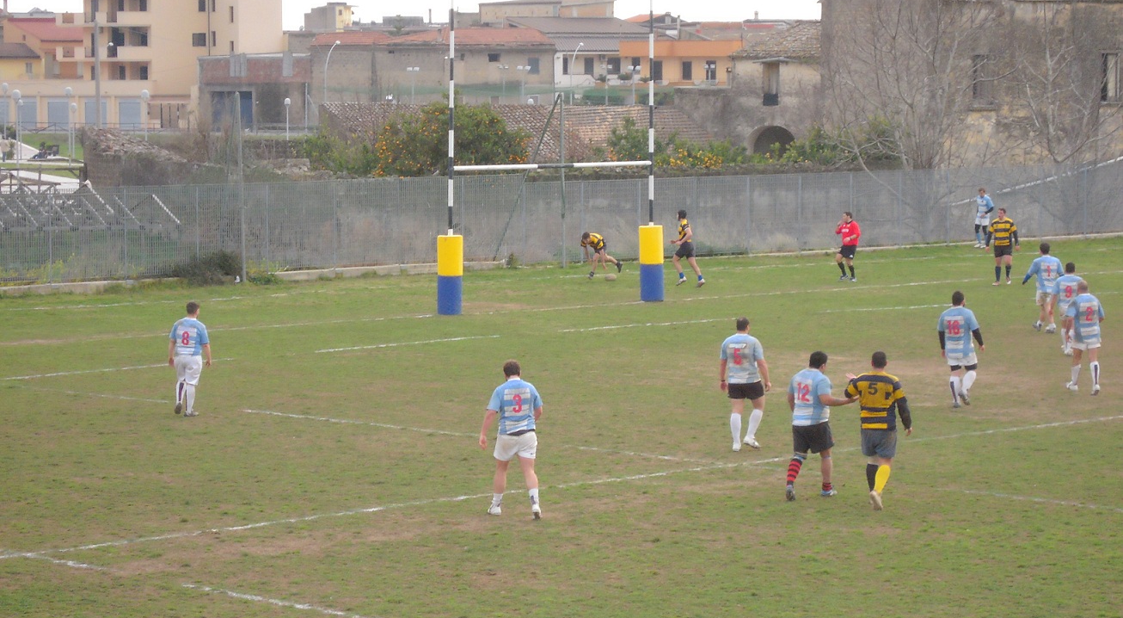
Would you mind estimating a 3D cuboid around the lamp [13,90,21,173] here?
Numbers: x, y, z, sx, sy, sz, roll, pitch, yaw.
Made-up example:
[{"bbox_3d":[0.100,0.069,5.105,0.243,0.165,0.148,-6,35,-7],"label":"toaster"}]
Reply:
[{"bbox_3d":[-25.608,-8.161,171.156,0.380,4.300,0.380,0,4,0],"label":"lamp"}]

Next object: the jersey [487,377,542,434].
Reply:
[{"bbox_3d":[-0.554,1.150,42.900,0.650,0.650,0.370,0,4,-6],"label":"jersey"}]

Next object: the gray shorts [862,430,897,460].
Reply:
[{"bbox_3d":[3.761,1.584,43.000,0.430,0.370,0.330,1,4,14],"label":"gray shorts"}]

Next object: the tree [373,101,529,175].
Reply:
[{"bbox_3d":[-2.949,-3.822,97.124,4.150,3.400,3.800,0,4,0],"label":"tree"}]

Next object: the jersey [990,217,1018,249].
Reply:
[{"bbox_3d":[10.245,-1.769,84.200,0.630,0.700,0.320,1,4,6],"label":"jersey"}]

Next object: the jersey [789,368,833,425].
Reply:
[{"bbox_3d":[3.033,1.061,44.160,0.470,0.690,0.320,3,5,32],"label":"jersey"}]

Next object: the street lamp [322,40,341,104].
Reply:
[{"bbox_3d":[-16.730,-16.162,265.000,1.350,7.200,0.300,0,4,0],"label":"street lamp"}]

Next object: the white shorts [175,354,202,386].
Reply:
[{"bbox_3d":[-5.582,0.920,54.400,0.390,0.480,0.320,1,4,12],"label":"white shorts"}]

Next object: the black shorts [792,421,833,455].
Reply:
[{"bbox_3d":[3.108,1.598,44.850,0.500,0.400,0.370,3,5,32],"label":"black shorts"}]

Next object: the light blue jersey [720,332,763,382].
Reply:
[{"bbox_3d":[2.487,0.682,50.000,0.620,0.680,0.370,2,5,22],"label":"light blue jersey"}]

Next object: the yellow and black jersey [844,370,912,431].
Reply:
[{"bbox_3d":[3.796,1.099,43.556,0.730,0.710,0.420,2,5,23],"label":"yellow and black jersey"}]

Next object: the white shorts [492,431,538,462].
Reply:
[{"bbox_3d":[-0.538,1.611,42.477,0.490,0.370,0.330,0,4,0],"label":"white shorts"}]

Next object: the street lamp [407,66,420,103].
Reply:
[{"bbox_3d":[-11.621,-15.921,285.225,0.970,6.200,0.400,1,4,18],"label":"street lamp"}]

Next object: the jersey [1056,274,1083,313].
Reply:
[{"bbox_3d":[9.261,-0.304,66.200,0.600,0.700,0.370,0,4,4],"label":"jersey"}]

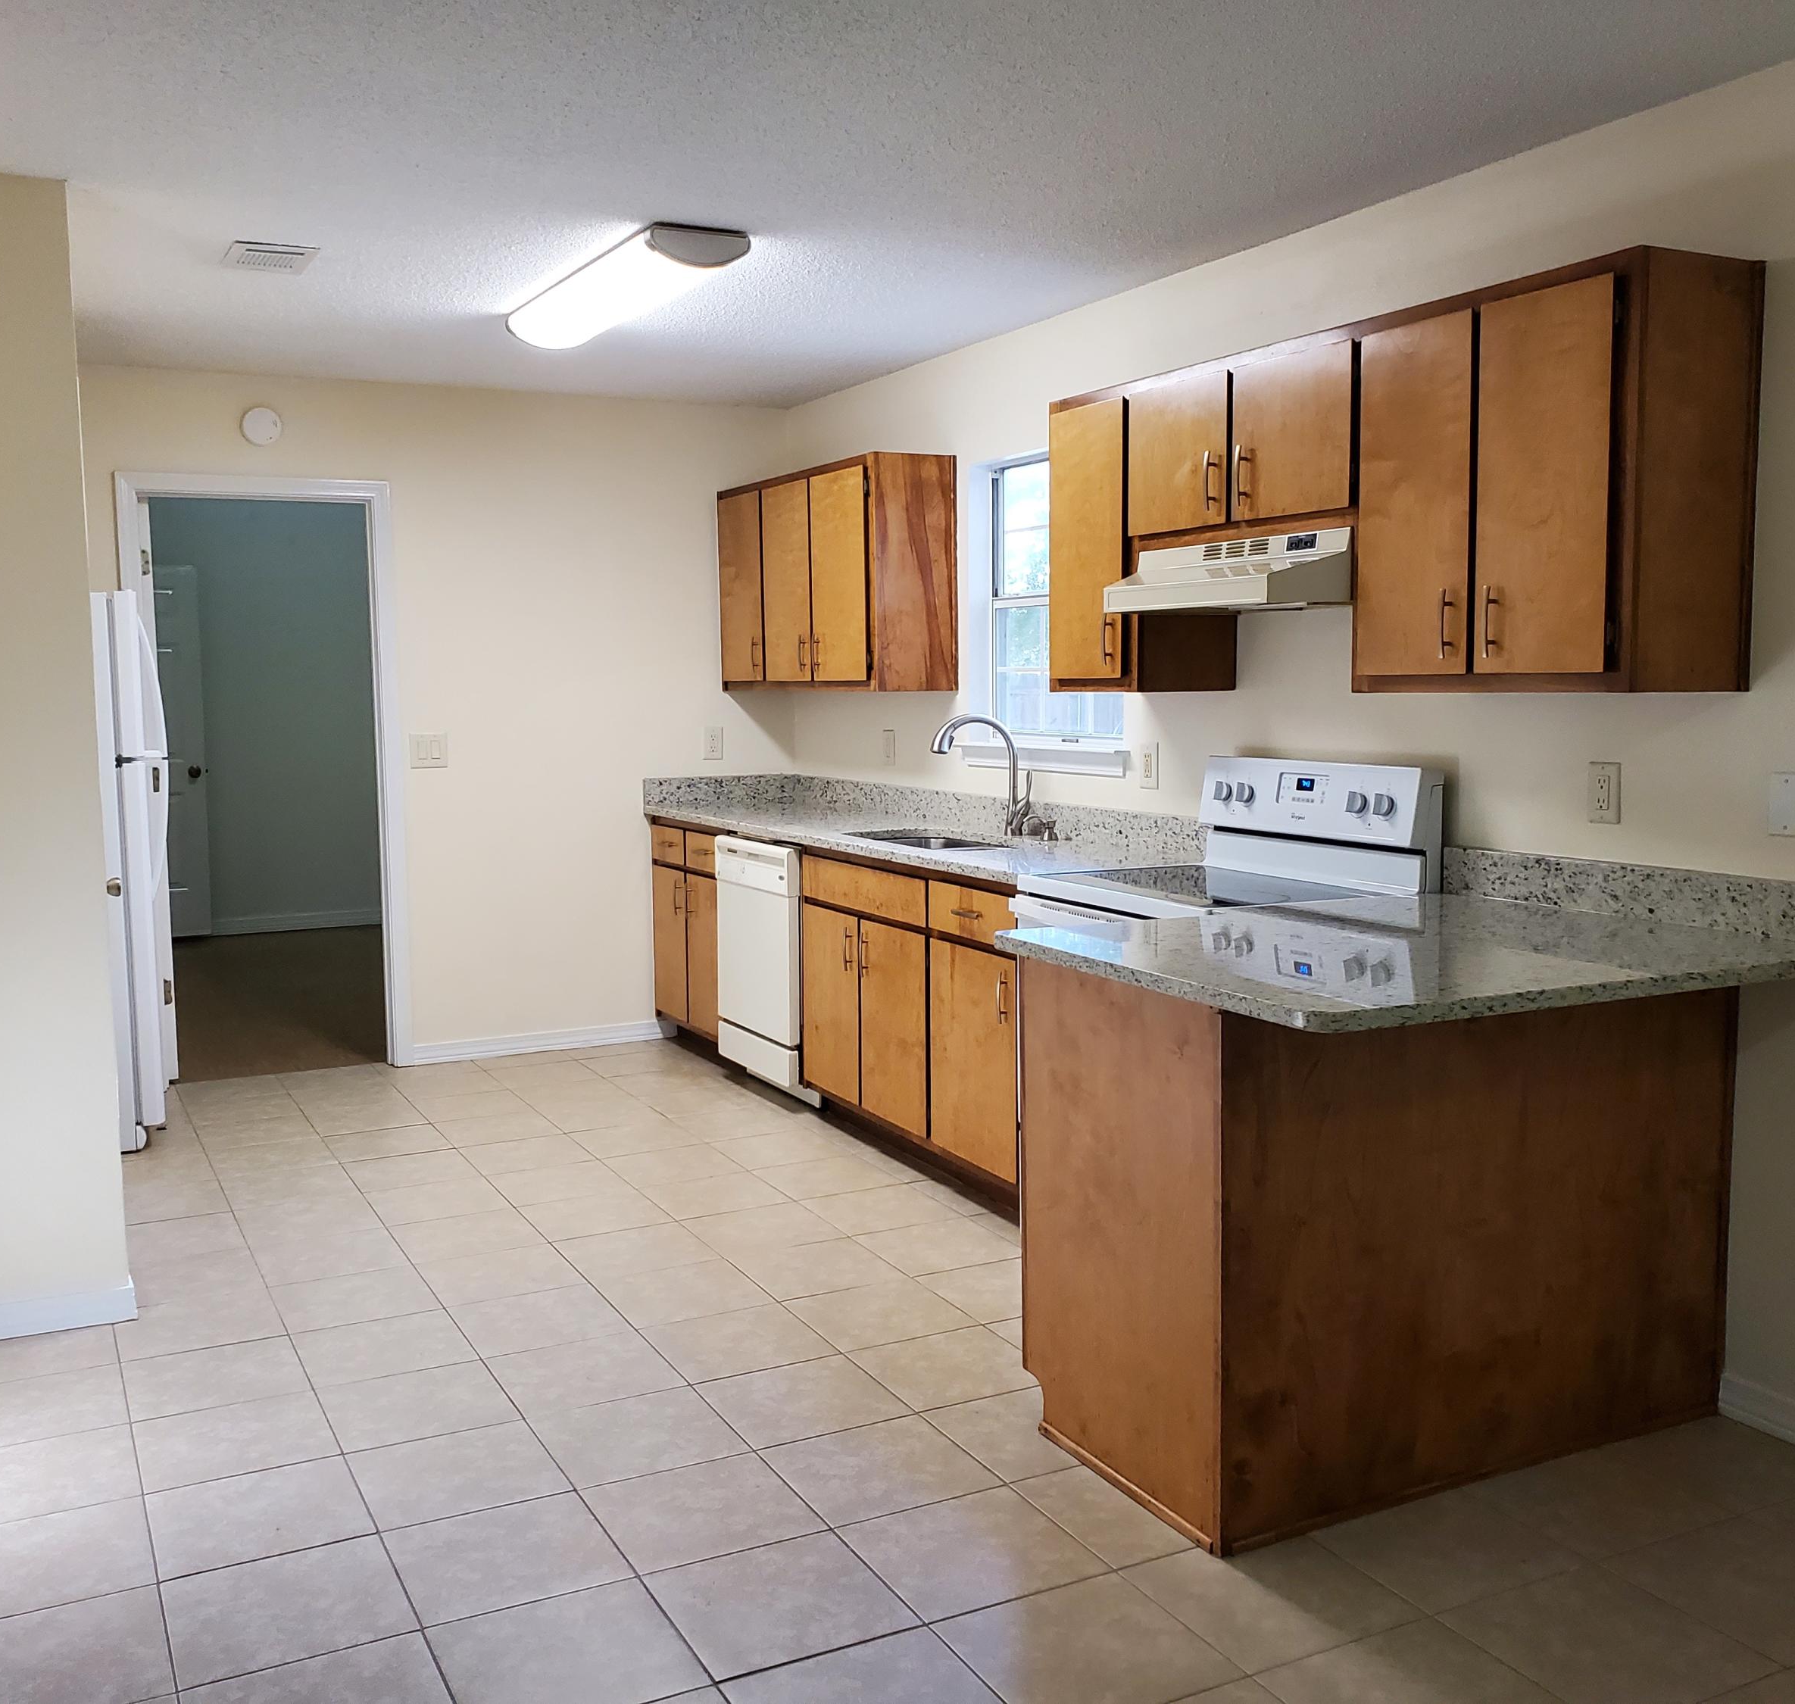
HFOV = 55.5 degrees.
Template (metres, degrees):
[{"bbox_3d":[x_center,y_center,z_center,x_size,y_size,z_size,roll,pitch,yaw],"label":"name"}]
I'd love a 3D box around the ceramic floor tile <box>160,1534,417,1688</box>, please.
[{"bbox_3d":[-0.920,1.142,2.571,0.330,0.012,0.330,-3,6,-27],"label":"ceramic floor tile"}]

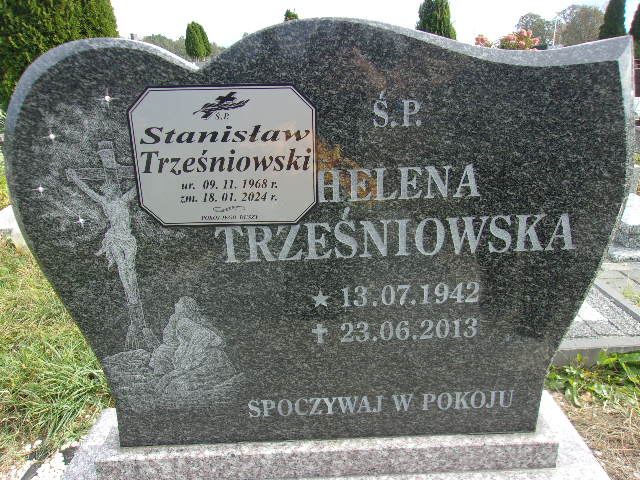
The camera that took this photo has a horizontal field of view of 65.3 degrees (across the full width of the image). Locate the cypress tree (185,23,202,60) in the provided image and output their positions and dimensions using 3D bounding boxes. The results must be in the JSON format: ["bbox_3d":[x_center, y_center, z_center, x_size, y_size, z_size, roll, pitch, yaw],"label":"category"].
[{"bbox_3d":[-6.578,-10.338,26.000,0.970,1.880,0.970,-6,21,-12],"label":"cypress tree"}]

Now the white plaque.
[{"bbox_3d":[-0.131,-0.113,0.695,0.250,0.190,0.008,-1,19,-1],"label":"white plaque"}]

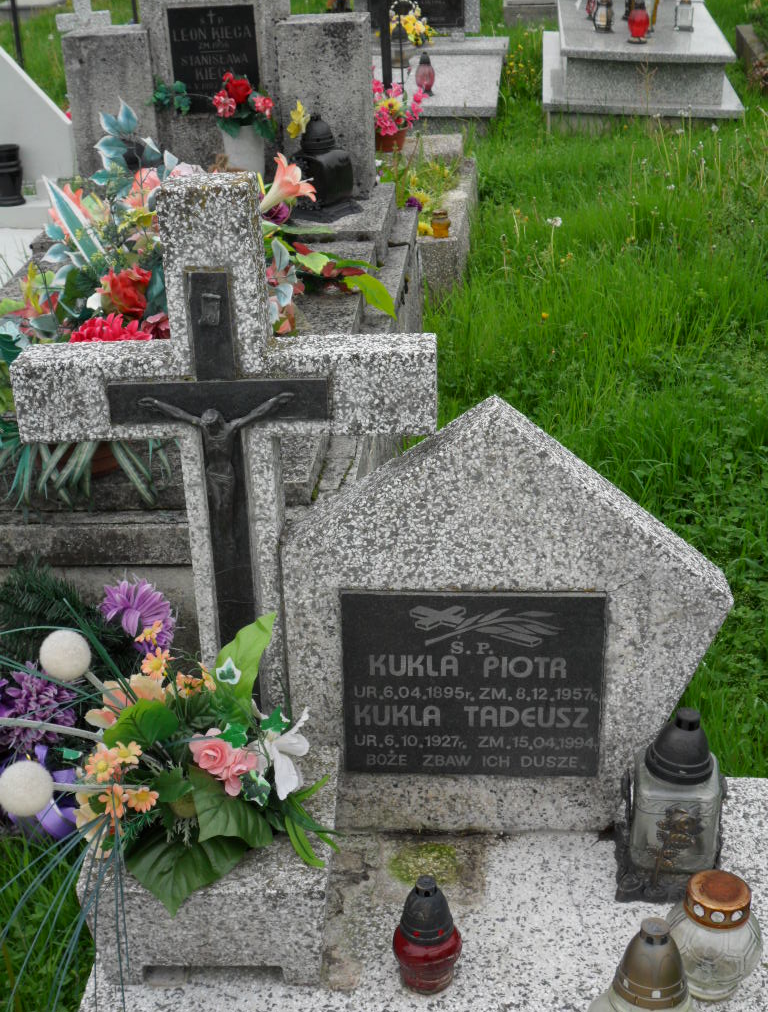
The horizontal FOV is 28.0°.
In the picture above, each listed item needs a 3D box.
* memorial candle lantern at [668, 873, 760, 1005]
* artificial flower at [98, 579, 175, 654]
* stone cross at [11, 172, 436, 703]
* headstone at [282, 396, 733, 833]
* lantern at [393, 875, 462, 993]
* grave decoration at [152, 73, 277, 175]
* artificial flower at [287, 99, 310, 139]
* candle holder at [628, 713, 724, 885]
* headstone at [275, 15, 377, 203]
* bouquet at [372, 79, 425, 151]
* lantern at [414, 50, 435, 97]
[{"bbox_3d":[0.445,0.567,2.042,0.127,0.165,0.127,-1,27,0],"label":"memorial candle lantern"},{"bbox_3d":[-0.338,0.152,2.120,0.105,0.105,0.090,-1,27,0],"label":"artificial flower"},{"bbox_3d":[-0.211,-0.015,2.183,0.571,0.910,0.105,0,27,2],"label":"stone cross"},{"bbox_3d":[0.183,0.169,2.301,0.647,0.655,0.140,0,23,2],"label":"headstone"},{"bbox_3d":[0.060,0.564,2.060,0.094,0.164,0.094,-1,27,0],"label":"lantern"},{"bbox_3d":[-0.509,-1.134,4.704,0.371,0.388,0.200,2,27,5],"label":"grave decoration"},{"bbox_3d":[-0.254,-1.151,4.571,0.071,0.119,0.065,2,27,5],"label":"artificial flower"},{"bbox_3d":[0.420,0.399,2.216,0.128,0.257,0.125,2,27,6],"label":"candle holder"},{"bbox_3d":[-0.170,-1.224,4.714,0.260,0.531,0.155,2,27,5],"label":"headstone"},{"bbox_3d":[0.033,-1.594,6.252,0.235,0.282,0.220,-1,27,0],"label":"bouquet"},{"bbox_3d":[0.211,-2.083,7.410,0.095,0.199,0.095,-1,27,0],"label":"lantern"}]

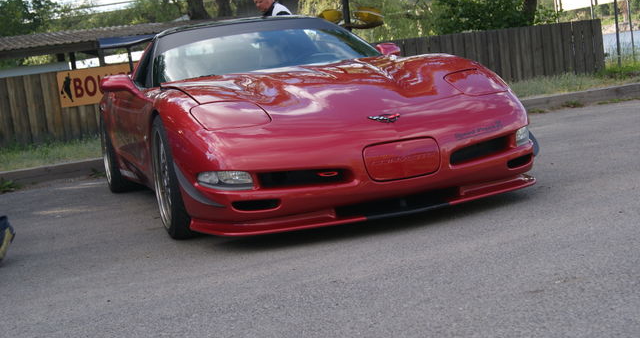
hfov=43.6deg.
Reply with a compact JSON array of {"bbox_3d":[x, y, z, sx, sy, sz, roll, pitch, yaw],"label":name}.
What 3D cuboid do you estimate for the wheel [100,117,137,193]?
[{"bbox_3d":[-1.614,-0.151,6.569,0.260,0.666,0.666,-9,7,-20],"label":"wheel"}]

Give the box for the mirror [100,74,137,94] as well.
[{"bbox_3d":[-1.209,-0.531,4.869,0.220,0.130,0.150,-9,7,-20],"label":"mirror"}]

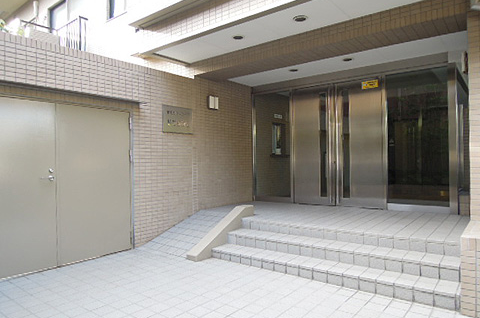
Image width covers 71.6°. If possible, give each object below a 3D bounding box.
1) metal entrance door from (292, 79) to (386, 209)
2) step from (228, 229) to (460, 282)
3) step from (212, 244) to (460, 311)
[{"bbox_3d":[1.657,-0.227,5.764,1.632,2.095,0.100,-1,0,37],"label":"metal entrance door"},{"bbox_3d":[0.986,1.016,3.748,2.580,0.135,0.340,-1,0,37],"label":"step"},{"bbox_3d":[0.794,1.148,3.483,2.570,0.125,0.337,-1,0,37],"label":"step"}]

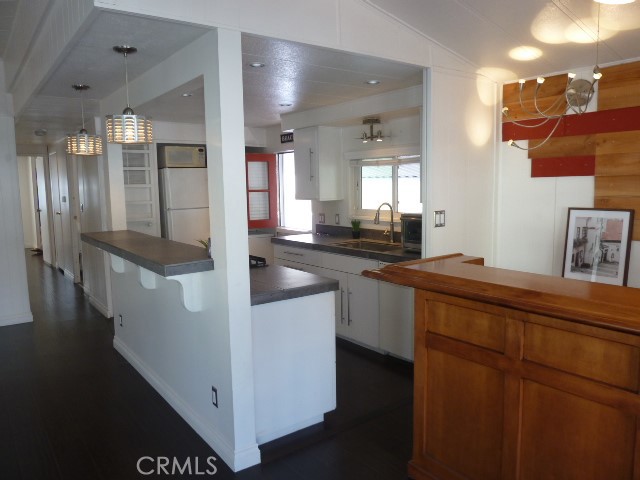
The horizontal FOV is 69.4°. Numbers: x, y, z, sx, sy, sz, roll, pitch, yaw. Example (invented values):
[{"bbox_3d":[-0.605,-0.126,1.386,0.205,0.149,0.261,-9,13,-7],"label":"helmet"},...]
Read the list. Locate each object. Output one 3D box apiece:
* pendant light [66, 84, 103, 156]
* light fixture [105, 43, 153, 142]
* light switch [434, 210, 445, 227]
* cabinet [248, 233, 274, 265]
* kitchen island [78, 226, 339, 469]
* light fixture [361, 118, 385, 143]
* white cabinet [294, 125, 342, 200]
[{"bbox_3d":[-1.753,-0.875,3.416,0.252,0.498,0.252,-7,9,-37],"label":"pendant light"},{"bbox_3d":[-1.022,-0.765,2.454,0.252,0.498,0.252,-7,9,-37],"label":"light fixture"},{"bbox_3d":[0.849,-0.148,3.265,0.117,0.115,0.012,-7,9,-37],"label":"light switch"},{"bbox_3d":[-0.944,0.320,5.963,0.574,0.906,0.604,-7,9,-37],"label":"cabinet"},{"bbox_3d":[-0.946,0.542,3.373,1.020,1.122,2.255,-7,9,-37],"label":"kitchen island"},{"bbox_3d":[0.474,-0.993,4.228,0.131,0.196,0.272,-7,9,-37],"label":"light fixture"},{"bbox_3d":[-0.008,-0.788,4.810,0.317,0.739,0.403,-7,9,-37],"label":"white cabinet"}]

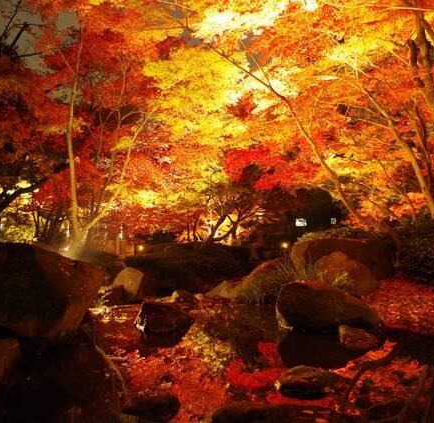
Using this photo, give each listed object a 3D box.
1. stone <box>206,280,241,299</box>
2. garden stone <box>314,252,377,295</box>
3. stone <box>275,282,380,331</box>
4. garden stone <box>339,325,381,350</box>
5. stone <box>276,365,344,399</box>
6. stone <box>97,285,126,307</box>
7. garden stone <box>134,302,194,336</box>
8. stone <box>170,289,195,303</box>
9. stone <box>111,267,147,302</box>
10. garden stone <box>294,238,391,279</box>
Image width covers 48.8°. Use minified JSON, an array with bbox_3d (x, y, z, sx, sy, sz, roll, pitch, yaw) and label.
[{"bbox_3d":[0.113,1.347,8.350,0.615,0.296,0.420,0,0,1],"label":"stone"},{"bbox_3d":[2.013,0.948,7.500,0.949,0.694,0.750,0,0,15],"label":"garden stone"},{"bbox_3d":[1.502,1.230,6.450,1.363,0.618,0.850,0,0,13],"label":"stone"},{"bbox_3d":[1.589,1.377,5.300,0.437,0.259,0.360,0,0,17],"label":"garden stone"},{"bbox_3d":[0.792,1.422,4.100,0.560,0.224,0.460,0,0,11],"label":"stone"},{"bbox_3d":[-1.675,1.321,7.600,0.425,0.334,0.360,0,0,-12],"label":"stone"},{"bbox_3d":[-0.704,1.386,6.300,0.769,0.376,0.580,0,0,-6],"label":"garden stone"},{"bbox_3d":[-0.573,1.384,7.950,0.422,0.218,0.320,0,0,-4],"label":"stone"},{"bbox_3d":[-1.462,1.206,8.000,0.580,0.591,0.420,0,0,-10],"label":"stone"},{"bbox_3d":[2.281,0.843,8.700,1.757,0.726,1.150,0,0,15],"label":"garden stone"}]

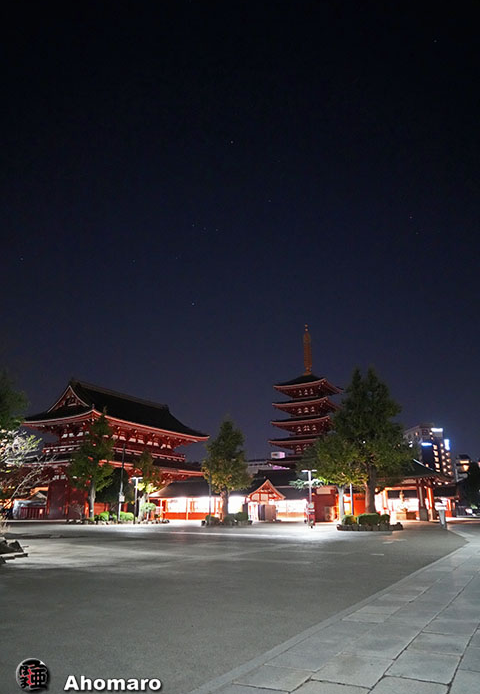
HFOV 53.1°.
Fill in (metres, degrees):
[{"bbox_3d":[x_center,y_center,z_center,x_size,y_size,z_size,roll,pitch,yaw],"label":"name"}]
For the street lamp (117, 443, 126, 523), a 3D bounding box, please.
[{"bbox_3d":[-12.694,14.600,51.579,0.600,8.241,0.500,5,-20,-13],"label":"street lamp"}]

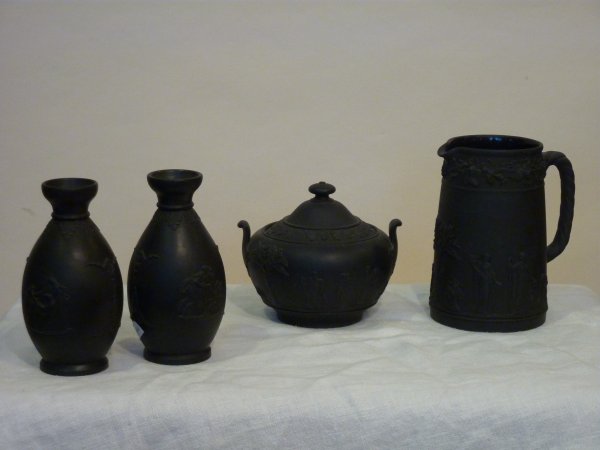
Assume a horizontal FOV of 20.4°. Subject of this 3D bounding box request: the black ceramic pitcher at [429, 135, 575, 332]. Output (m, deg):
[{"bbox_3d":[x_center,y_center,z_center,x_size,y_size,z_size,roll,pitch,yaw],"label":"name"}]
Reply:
[{"bbox_3d":[0.172,0.005,1.408,0.125,0.152,0.101,-2,11,-12],"label":"black ceramic pitcher"}]

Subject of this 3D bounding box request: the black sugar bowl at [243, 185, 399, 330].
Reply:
[{"bbox_3d":[0.017,0.022,1.412,0.139,0.117,0.124,0,11,2],"label":"black sugar bowl"}]

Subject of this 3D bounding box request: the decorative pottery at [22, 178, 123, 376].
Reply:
[{"bbox_3d":[-0.173,0.039,1.265,0.076,0.142,0.076,0,11,0],"label":"decorative pottery"}]

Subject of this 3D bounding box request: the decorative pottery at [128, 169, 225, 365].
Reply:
[{"bbox_3d":[-0.096,0.032,1.288,0.075,0.143,0.075,0,11,0],"label":"decorative pottery"}]

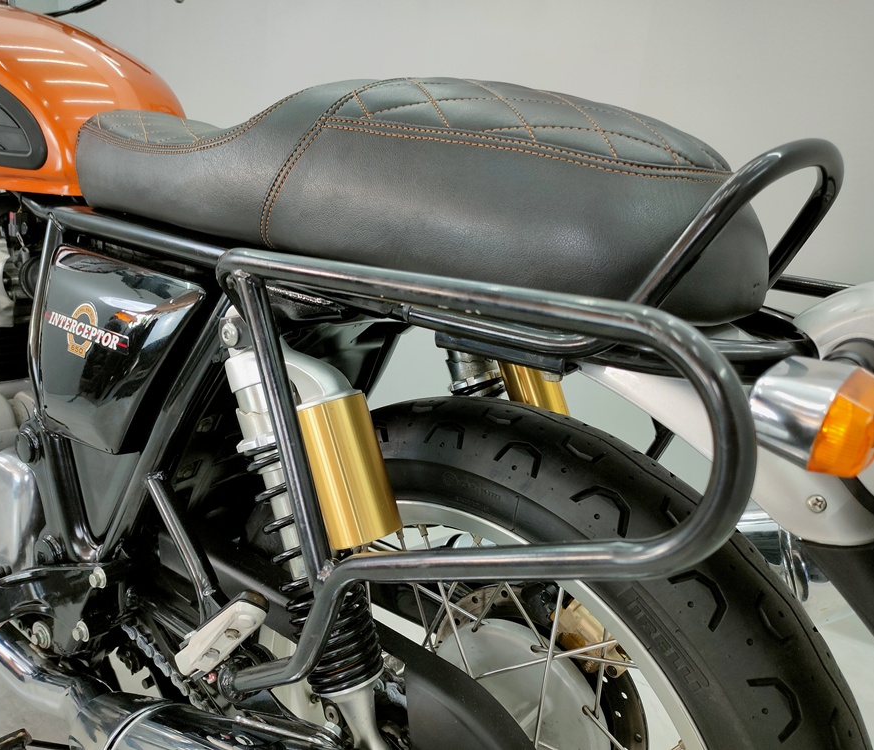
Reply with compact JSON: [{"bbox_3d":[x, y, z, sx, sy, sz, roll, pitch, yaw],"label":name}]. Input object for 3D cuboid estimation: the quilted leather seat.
[{"bbox_3d":[-0.020,-0.164,0.753,0.630,0.155,0.255,12,16,36],"label":"quilted leather seat"}]

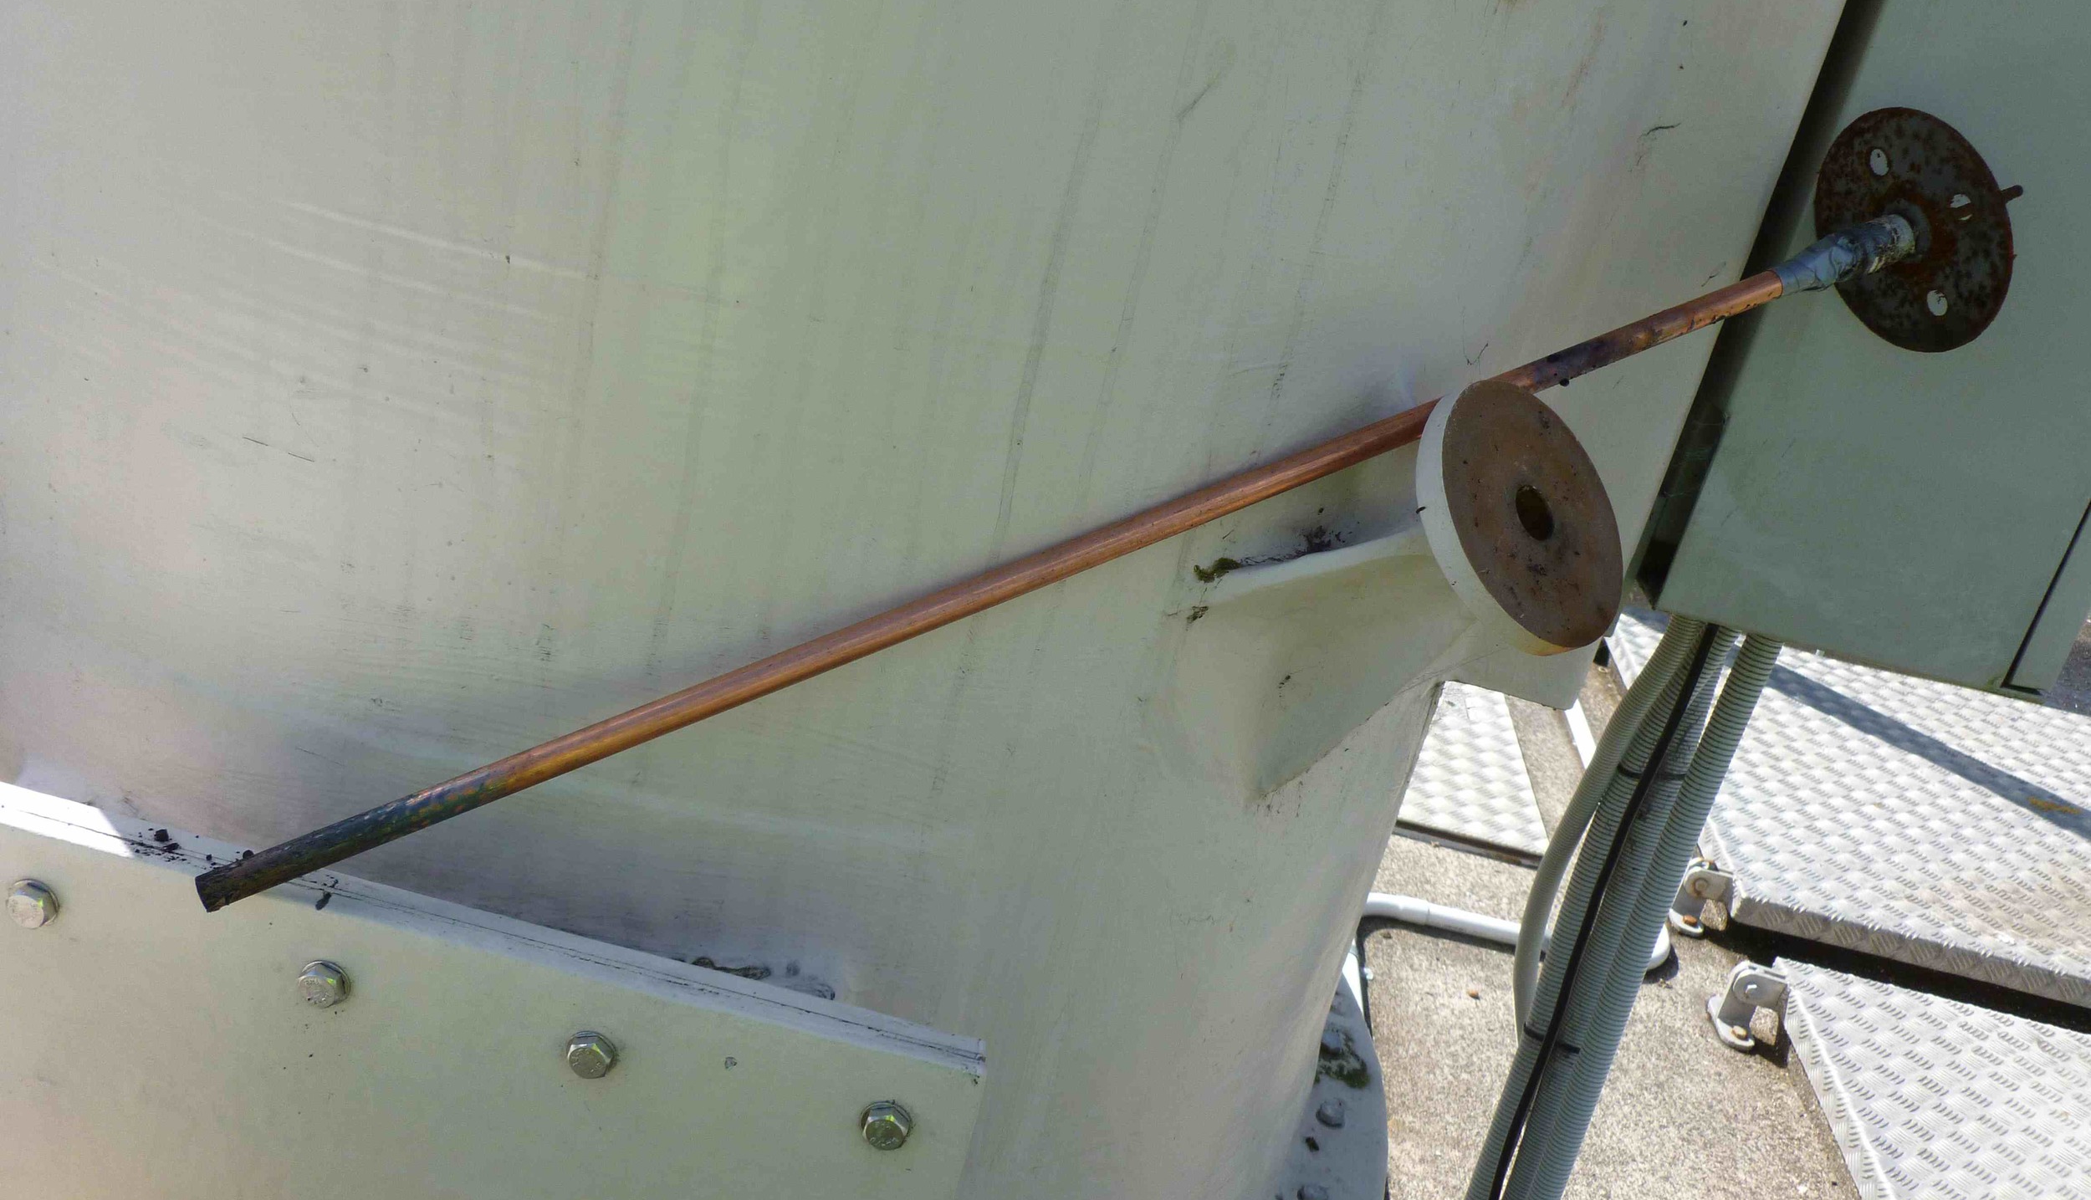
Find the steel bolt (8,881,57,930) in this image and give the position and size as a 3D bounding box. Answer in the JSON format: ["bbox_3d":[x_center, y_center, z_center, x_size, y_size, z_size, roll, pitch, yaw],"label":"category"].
[{"bbox_3d":[-0.476,0.144,0.793,0.024,0.024,0.009,12,20,-1],"label":"steel bolt"}]

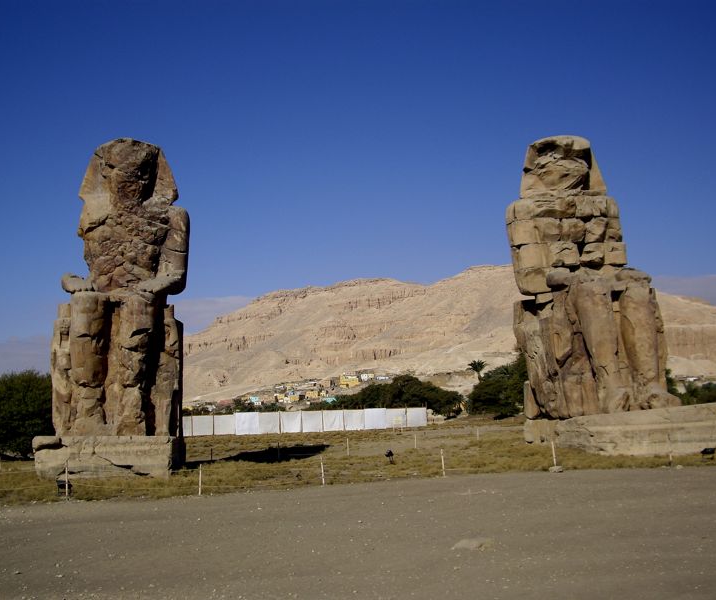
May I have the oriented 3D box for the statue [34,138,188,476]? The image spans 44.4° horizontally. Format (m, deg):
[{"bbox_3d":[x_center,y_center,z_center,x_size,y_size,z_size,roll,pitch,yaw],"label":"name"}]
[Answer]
[{"bbox_3d":[-10.606,-0.456,38.986,5.760,15.590,9.970,-1,-8,-9],"label":"statue"}]

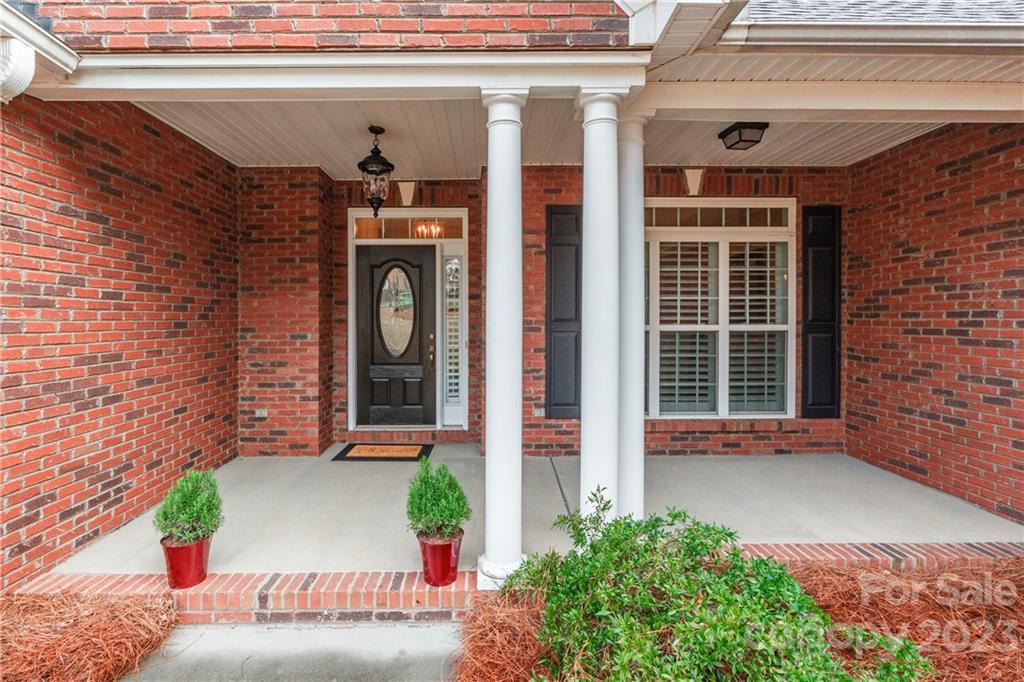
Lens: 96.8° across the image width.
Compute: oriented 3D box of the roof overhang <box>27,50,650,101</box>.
[{"bbox_3d":[-0.840,-1.295,2.230,2.980,0.160,0.200,0,2,-1],"label":"roof overhang"}]

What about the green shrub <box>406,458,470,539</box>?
[{"bbox_3d":[-0.399,0.845,2.460,0.330,0.390,0.330,0,1,-2],"label":"green shrub"}]

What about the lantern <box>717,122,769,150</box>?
[{"bbox_3d":[1.830,-1.620,3.620,0.250,0.135,0.250,0,1,-2],"label":"lantern"}]

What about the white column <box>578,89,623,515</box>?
[{"bbox_3d":[0.482,-0.020,2.480,0.255,2.600,0.255,0,1,-2],"label":"white column"}]

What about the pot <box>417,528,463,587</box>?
[{"bbox_3d":[-0.374,1.130,2.400,0.243,0.220,0.243,0,2,-1],"label":"pot"}]

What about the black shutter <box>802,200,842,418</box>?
[{"bbox_3d":[3.066,-0.282,4.500,0.376,2.090,0.040,0,1,-2],"label":"black shutter"}]

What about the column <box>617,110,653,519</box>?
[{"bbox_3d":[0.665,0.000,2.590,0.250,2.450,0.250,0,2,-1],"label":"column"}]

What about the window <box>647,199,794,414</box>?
[{"bbox_3d":[1.840,-0.327,4.600,2.070,2.210,0.100,0,2,-1],"label":"window"}]

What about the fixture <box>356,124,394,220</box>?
[{"bbox_3d":[-1.095,-1.370,3.670,0.285,0.710,0.285,0,2,-1],"label":"fixture"}]

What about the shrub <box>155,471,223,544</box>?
[{"bbox_3d":[-1.740,0.882,2.450,0.320,0.380,0.320,0,1,-2],"label":"shrub"}]

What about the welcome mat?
[{"bbox_3d":[-1.300,1.147,4.670,0.910,0.015,0.570,0,1,-2],"label":"welcome mat"}]

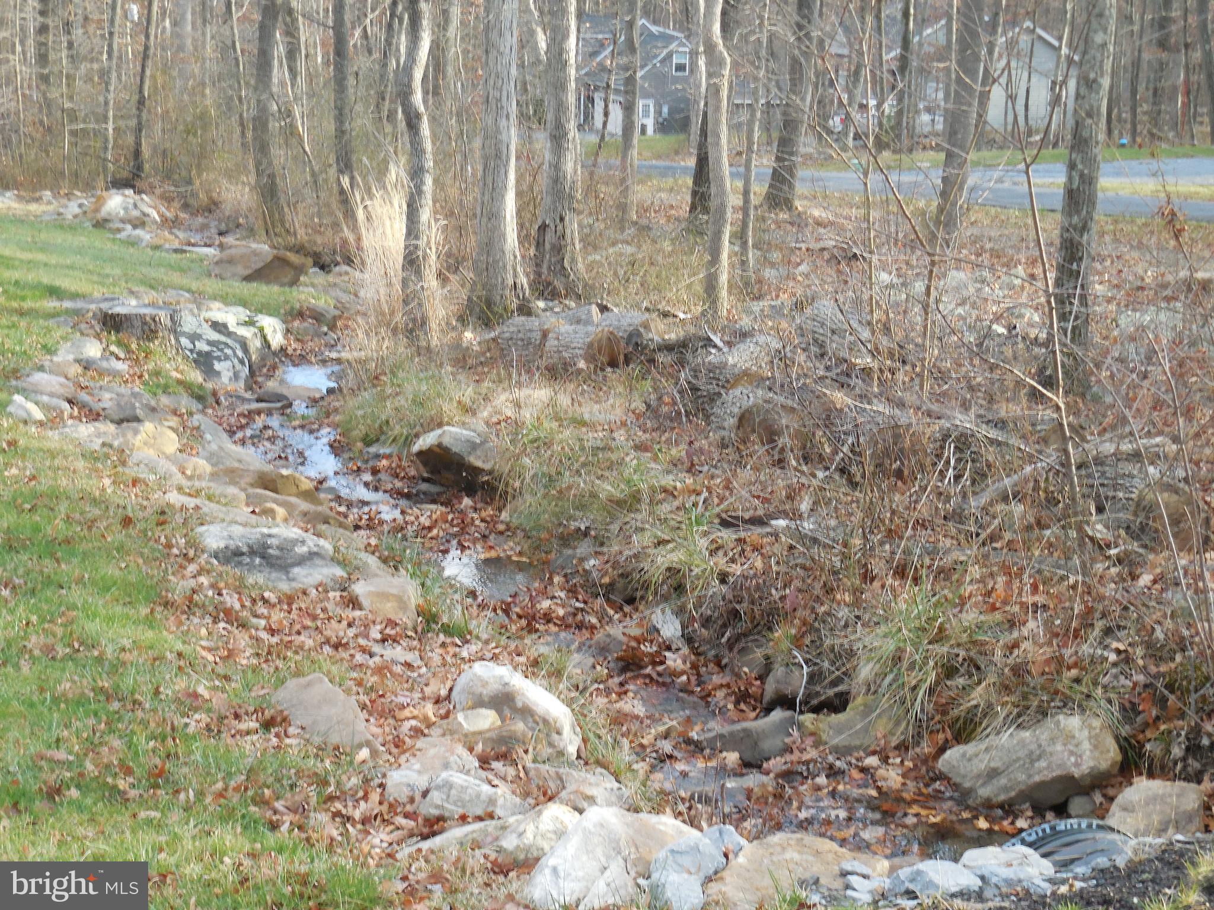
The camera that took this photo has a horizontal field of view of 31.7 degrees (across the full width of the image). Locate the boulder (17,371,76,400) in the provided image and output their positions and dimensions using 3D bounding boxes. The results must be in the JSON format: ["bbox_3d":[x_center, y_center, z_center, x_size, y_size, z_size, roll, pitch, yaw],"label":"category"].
[{"bbox_3d":[-4.072,-0.505,15.500,0.420,0.180,0.300,2,10,10],"label":"boulder"}]

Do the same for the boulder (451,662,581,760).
[{"bbox_3d":[-0.421,1.170,9.700,0.580,0.360,0.400,4,12,20],"label":"boulder"}]

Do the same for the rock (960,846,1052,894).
[{"bbox_3d":[1.544,1.610,8.300,0.350,0.170,0.250,0,12,0],"label":"rock"}]

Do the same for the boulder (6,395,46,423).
[{"bbox_3d":[-3.992,-0.316,14.700,0.270,0.170,0.200,3,10,20],"label":"boulder"}]

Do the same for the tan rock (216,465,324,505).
[{"bbox_3d":[-2.143,0.190,13.600,0.680,0.230,0.420,3,10,15],"label":"tan rock"}]

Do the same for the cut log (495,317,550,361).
[{"bbox_3d":[-0.655,-0.948,17.600,0.500,0.350,0.360,6,13,27],"label":"cut log"}]

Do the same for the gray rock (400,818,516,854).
[{"bbox_3d":[-0.574,1.542,8.600,0.470,0.150,0.280,0,12,0],"label":"gray rock"}]

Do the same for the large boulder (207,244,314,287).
[{"bbox_3d":[-3.970,-2.178,24.500,1.120,0.450,0.800,3,10,15],"label":"large boulder"}]

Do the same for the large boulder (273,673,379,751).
[{"bbox_3d":[-1.161,1.061,8.800,0.420,0.270,0.360,3,10,20],"label":"large boulder"}]

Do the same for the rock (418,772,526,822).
[{"bbox_3d":[-0.493,1.245,7.800,0.390,0.170,0.250,3,10,15],"label":"rock"}]

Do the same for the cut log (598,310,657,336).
[{"bbox_3d":[0.200,-1.069,18.000,0.550,0.310,0.320,7,13,29],"label":"cut log"}]

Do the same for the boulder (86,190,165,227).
[{"bbox_3d":[-6.319,-3.209,28.000,1.000,0.460,0.750,0,12,0],"label":"boulder"}]

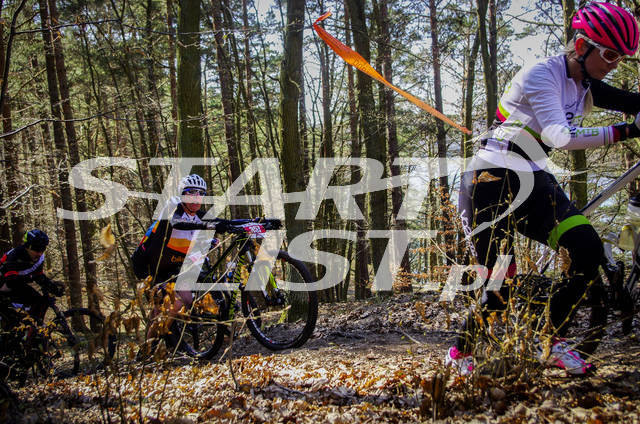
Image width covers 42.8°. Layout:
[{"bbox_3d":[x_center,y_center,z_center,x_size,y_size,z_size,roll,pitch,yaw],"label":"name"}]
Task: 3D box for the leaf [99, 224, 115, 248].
[{"bbox_3d":[-0.718,0.083,2.750,0.050,0.080,0.030,-2,4,-9],"label":"leaf"}]

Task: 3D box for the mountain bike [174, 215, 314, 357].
[{"bbox_3d":[-0.684,0.607,6.371,0.709,1.024,1.822,-6,-7,-42],"label":"mountain bike"}]

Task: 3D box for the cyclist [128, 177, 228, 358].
[{"bbox_3d":[-1.069,0.436,6.300,0.600,1.470,0.850,-8,8,-43],"label":"cyclist"}]

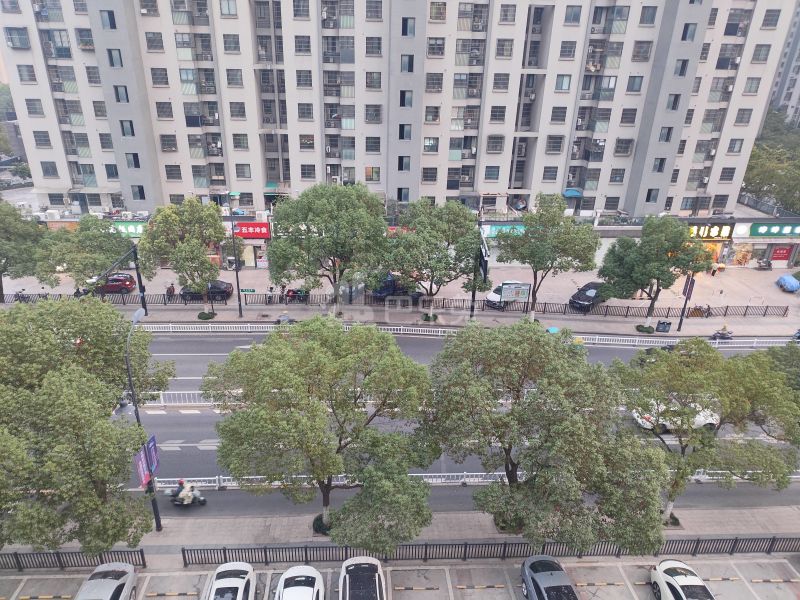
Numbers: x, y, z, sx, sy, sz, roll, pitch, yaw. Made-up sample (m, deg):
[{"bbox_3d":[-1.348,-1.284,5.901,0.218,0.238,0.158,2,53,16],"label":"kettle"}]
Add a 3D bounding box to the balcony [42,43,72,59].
[{"bbox_3d":[-30.125,-22.081,49.137,2.400,1.300,1.200,0,25,-2],"label":"balcony"}]

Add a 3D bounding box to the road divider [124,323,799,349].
[{"bbox_3d":[5.220,2.670,43.242,51.316,0.880,0.900,1,25,0],"label":"road divider"}]

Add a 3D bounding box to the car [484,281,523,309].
[{"bbox_3d":[9.086,-0.574,47.640,1.820,1.580,4.400,20,31,33],"label":"car"}]

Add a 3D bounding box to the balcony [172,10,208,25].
[{"bbox_3d":[-18.372,-24.800,48.718,2.850,1.150,1.300,0,25,-3],"label":"balcony"}]

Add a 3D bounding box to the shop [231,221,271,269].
[{"bbox_3d":[-14.033,-5.999,54.288,3.700,4.600,4.600,0,25,-2],"label":"shop"}]

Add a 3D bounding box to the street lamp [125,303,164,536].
[{"bbox_3d":[-10.625,5.465,23.660,0.500,10.200,2.500,0,25,-2],"label":"street lamp"}]

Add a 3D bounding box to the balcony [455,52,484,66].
[{"bbox_3d":[6.403,-22.231,51.267,2.750,1.200,1.300,0,25,-3],"label":"balcony"}]

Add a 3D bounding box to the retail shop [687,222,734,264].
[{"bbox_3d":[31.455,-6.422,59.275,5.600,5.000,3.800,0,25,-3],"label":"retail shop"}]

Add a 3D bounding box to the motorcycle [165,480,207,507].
[{"bbox_3d":[-10.080,9.165,26.140,1.850,1.420,0.700,0,25,-2],"label":"motorcycle"}]

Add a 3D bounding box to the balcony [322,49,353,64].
[{"bbox_3d":[-5.584,-22.220,50.609,2.850,1.280,1.300,0,25,-3],"label":"balcony"}]

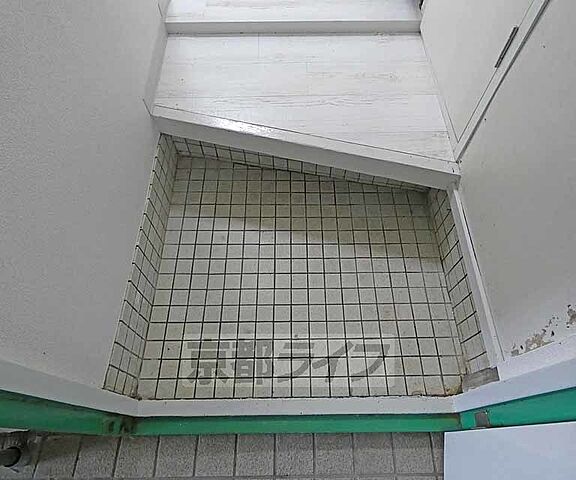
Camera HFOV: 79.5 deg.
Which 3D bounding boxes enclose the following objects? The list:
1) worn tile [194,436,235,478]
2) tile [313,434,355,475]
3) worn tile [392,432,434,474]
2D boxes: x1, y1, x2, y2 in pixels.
[{"bbox_3d":[-0.187,0.557,0.902,0.097,0.012,0.094,0,62,0],"label":"worn tile"},{"bbox_3d":[0.118,0.555,0.904,0.097,0.012,0.094,0,62,0],"label":"tile"},{"bbox_3d":[0.324,0.553,0.905,0.097,0.012,0.094,0,62,0],"label":"worn tile"}]

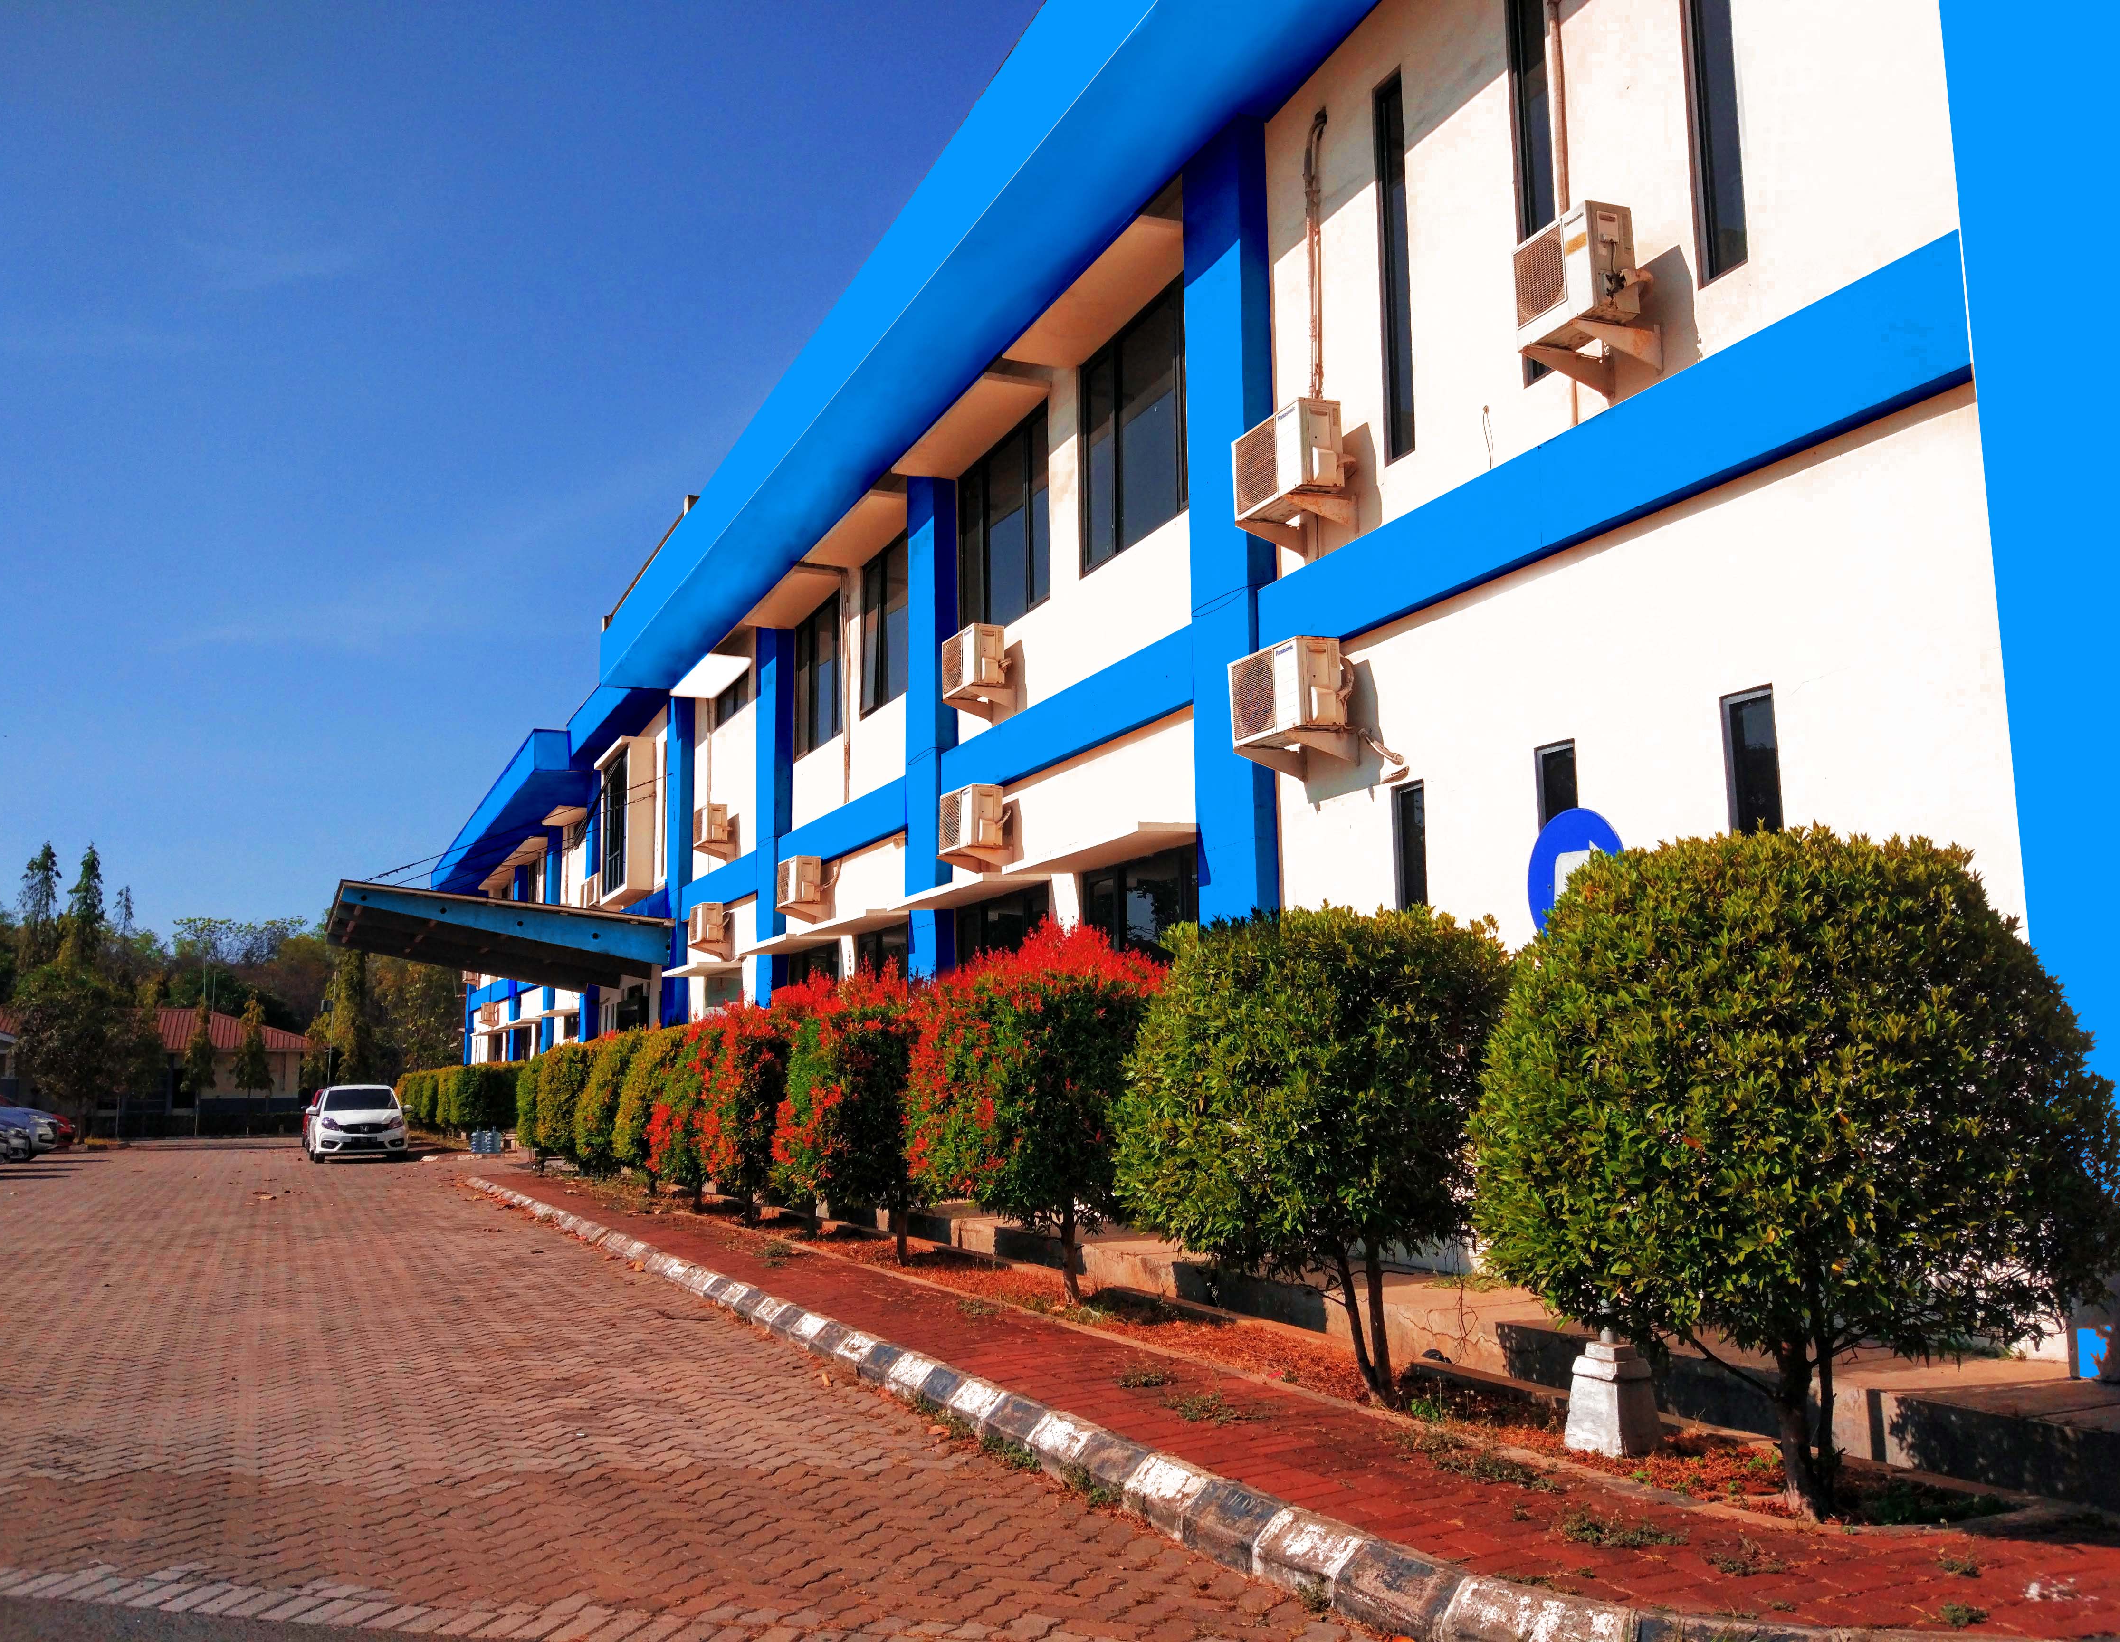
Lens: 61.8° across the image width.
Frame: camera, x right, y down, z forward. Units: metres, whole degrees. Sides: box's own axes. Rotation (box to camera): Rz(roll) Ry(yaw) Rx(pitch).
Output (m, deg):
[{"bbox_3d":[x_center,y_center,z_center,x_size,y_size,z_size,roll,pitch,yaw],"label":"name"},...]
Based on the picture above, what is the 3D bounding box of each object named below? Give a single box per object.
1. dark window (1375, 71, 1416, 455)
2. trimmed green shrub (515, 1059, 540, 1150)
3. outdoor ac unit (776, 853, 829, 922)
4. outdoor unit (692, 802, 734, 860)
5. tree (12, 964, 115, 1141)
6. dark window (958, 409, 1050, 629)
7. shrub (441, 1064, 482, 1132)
[{"bbox_3d":[2.020,-3.345,10.678,0.100,2.408,0.276,3,-10,-24],"label":"dark window"},{"bbox_3d":[-7.452,4.298,26.200,1.300,1.523,1.300,3,-9,-24],"label":"trimmed green shrub"},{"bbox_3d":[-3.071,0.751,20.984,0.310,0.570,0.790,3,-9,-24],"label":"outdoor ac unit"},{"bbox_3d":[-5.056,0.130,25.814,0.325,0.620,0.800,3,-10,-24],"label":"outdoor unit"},{"bbox_3d":[-30.353,7.067,54.000,3.300,5.450,3.200,4,-10,-24],"label":"tree"},{"bbox_3d":[-0.536,-2.649,16.366,0.100,1.796,2.184,3,-10,-24],"label":"dark window"},{"bbox_3d":[-13.901,6.482,41.300,1.200,1.650,1.200,4,-10,-24],"label":"shrub"}]

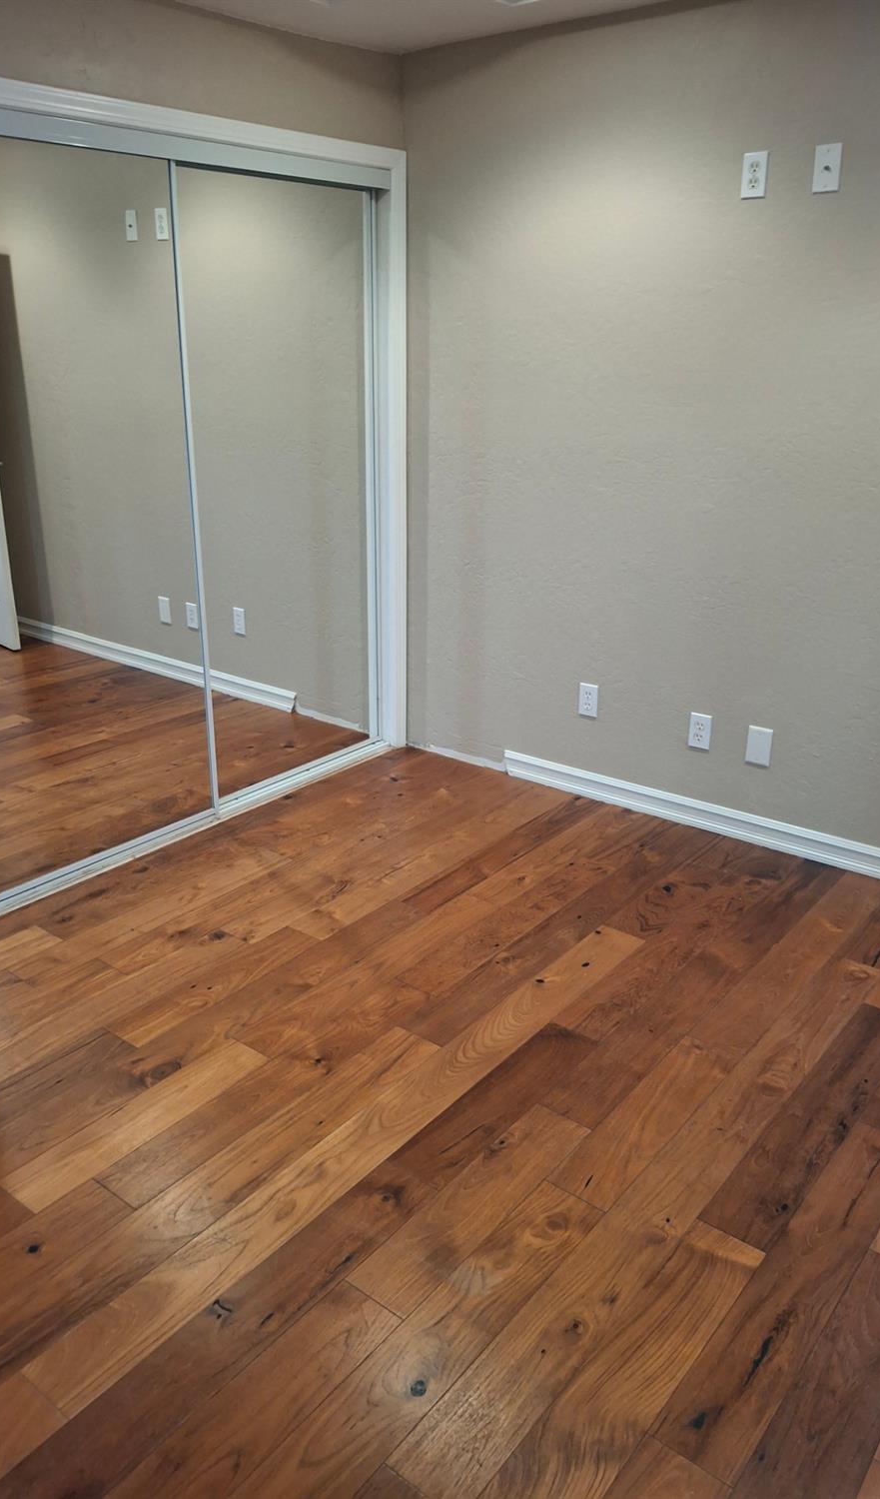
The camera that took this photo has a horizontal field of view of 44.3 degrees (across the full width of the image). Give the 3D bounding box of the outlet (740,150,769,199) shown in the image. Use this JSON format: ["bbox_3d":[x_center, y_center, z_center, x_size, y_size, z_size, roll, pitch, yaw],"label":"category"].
[{"bbox_3d":[0.865,-1.576,2.972,0.070,0.114,0.009,16,26,35],"label":"outlet"}]

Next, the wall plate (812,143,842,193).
[{"bbox_3d":[1.023,-1.532,2.854,0.070,0.114,0.012,16,26,35],"label":"wall plate"}]

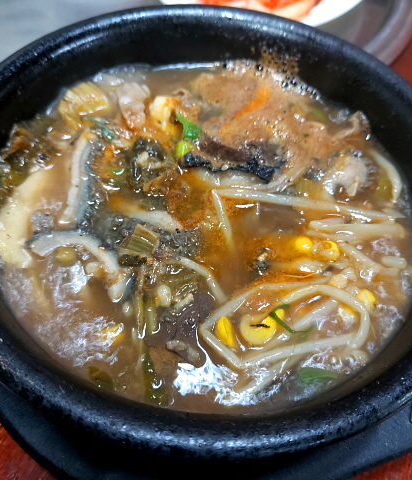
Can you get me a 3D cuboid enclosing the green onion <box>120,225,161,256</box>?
[{"bbox_3d":[-0.022,0.000,0.153,0.011,0.006,0.009,21,56,9],"label":"green onion"}]

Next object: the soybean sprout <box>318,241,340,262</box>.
[{"bbox_3d":[0.042,0.004,0.159,0.005,0.005,0.007,-30,64,-23],"label":"soybean sprout"}]

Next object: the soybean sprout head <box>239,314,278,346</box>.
[{"bbox_3d":[0.016,0.028,0.141,0.011,0.006,0.009,1,56,-5],"label":"soybean sprout head"}]

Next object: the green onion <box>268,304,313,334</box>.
[{"bbox_3d":[0.026,0.025,0.143,0.014,0.004,0.006,28,58,13],"label":"green onion"}]

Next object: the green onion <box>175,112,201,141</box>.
[{"bbox_3d":[-0.007,-0.046,0.186,0.008,0.006,0.013,-21,60,-19],"label":"green onion"}]

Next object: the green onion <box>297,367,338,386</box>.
[{"bbox_3d":[0.032,0.040,0.134,0.012,0.004,0.005,6,55,-2],"label":"green onion"}]

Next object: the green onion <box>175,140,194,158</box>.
[{"bbox_3d":[-0.009,-0.035,0.179,0.006,0.006,0.006,6,56,-2],"label":"green onion"}]

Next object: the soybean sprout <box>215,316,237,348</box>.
[{"bbox_3d":[0.006,0.028,0.139,0.005,0.005,0.009,-13,58,-14],"label":"soybean sprout"}]

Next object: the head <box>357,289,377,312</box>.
[{"bbox_3d":[0.052,0.020,0.150,0.005,0.005,0.007,-18,60,-17],"label":"head"}]

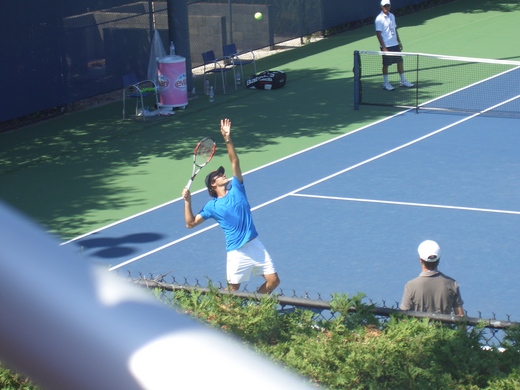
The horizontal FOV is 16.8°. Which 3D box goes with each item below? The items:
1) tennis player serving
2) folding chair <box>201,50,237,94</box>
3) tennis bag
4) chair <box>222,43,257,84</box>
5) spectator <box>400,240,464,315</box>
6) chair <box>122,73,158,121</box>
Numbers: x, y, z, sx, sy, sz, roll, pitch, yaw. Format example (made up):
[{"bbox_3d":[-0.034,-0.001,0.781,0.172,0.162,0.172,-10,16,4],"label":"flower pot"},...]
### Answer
[{"bbox_3d":[-0.300,0.277,19.197,0.750,2.300,0.800,7,16,38],"label":"tennis player serving"},{"bbox_3d":[-0.800,-2.436,34.596,0.510,0.790,0.510,5,15,31],"label":"folding chair"},{"bbox_3d":[0.110,-2.287,34.825,0.760,0.310,0.360,7,16,38],"label":"tennis bag"},{"bbox_3d":[-0.388,-2.624,35.328,0.510,0.790,0.510,8,17,40],"label":"chair"},{"bbox_3d":[1.544,1.260,15.654,0.560,1.780,0.330,-5,13,-9],"label":"spectator"},{"bbox_3d":[-2.178,-1.802,32.120,0.510,0.790,0.510,5,15,31],"label":"chair"}]

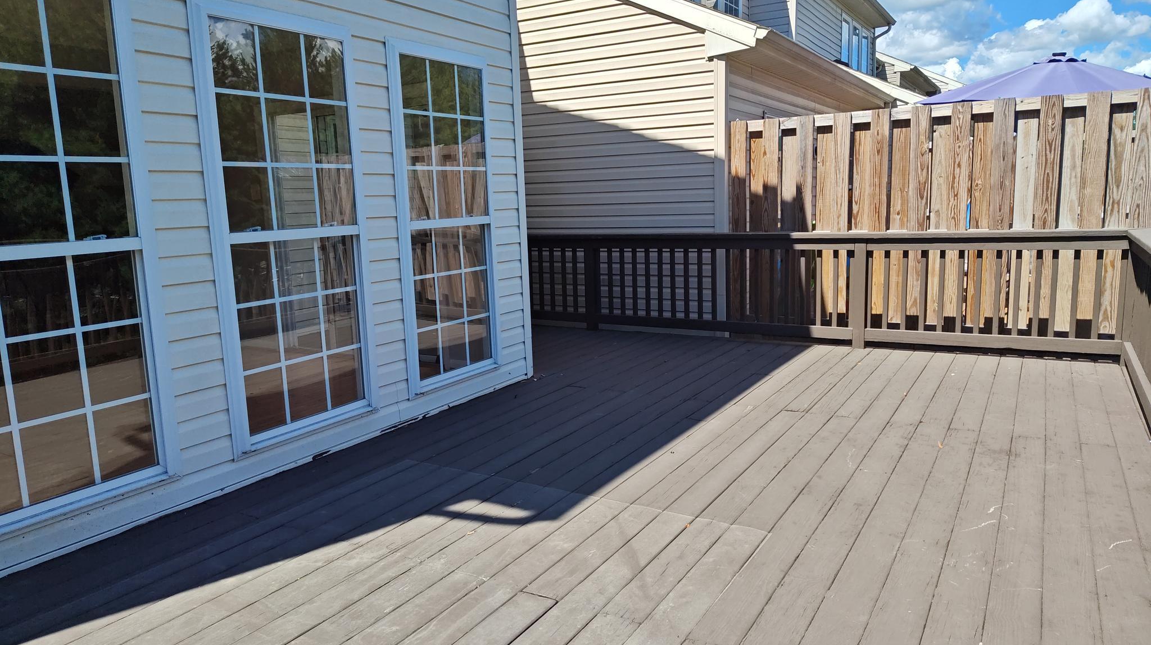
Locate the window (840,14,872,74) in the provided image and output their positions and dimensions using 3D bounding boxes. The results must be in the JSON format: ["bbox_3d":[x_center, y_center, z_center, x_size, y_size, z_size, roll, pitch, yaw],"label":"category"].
[{"bbox_3d":[5.760,-5.556,15.674,0.100,1.050,2.718,4,11,31],"label":"window"}]

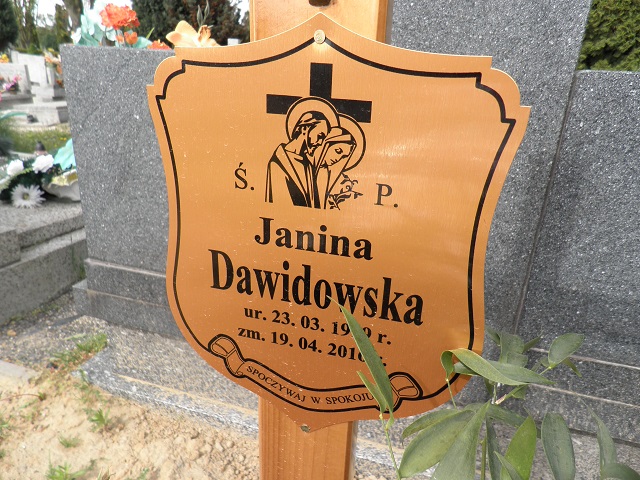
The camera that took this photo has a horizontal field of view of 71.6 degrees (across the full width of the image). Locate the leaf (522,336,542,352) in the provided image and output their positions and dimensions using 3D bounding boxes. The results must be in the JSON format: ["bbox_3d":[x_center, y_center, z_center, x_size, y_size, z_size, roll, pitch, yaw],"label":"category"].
[{"bbox_3d":[0.206,0.101,0.430,0.020,0.015,0.012,13,21,27],"label":"leaf"}]

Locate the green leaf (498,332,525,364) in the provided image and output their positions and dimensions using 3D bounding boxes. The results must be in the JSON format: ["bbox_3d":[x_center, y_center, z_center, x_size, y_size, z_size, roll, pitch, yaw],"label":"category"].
[{"bbox_3d":[0.181,0.103,0.420,0.023,0.030,0.012,12,20,25],"label":"green leaf"}]

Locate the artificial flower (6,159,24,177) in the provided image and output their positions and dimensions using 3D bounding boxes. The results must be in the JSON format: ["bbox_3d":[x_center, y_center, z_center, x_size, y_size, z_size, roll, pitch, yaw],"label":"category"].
[{"bbox_3d":[-1.112,-0.265,1.620,0.066,0.066,0.060,-9,22,-33],"label":"artificial flower"}]

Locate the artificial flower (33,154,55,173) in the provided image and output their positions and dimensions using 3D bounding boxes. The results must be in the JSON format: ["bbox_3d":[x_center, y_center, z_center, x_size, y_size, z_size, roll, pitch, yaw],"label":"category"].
[{"bbox_3d":[-1.010,-0.279,1.620,0.080,0.066,0.070,-8,21,-31],"label":"artificial flower"}]

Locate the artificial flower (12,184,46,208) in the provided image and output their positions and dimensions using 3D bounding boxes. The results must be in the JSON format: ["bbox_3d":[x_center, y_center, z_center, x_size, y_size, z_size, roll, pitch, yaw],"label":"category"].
[{"bbox_3d":[-1.020,-0.152,1.550,0.117,0.085,0.060,-9,22,-32],"label":"artificial flower"}]

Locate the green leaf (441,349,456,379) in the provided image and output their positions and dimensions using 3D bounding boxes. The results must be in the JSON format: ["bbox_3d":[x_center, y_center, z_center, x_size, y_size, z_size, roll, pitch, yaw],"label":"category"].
[{"bbox_3d":[0.085,0.083,0.295,0.011,0.019,0.010,10,19,18],"label":"green leaf"}]

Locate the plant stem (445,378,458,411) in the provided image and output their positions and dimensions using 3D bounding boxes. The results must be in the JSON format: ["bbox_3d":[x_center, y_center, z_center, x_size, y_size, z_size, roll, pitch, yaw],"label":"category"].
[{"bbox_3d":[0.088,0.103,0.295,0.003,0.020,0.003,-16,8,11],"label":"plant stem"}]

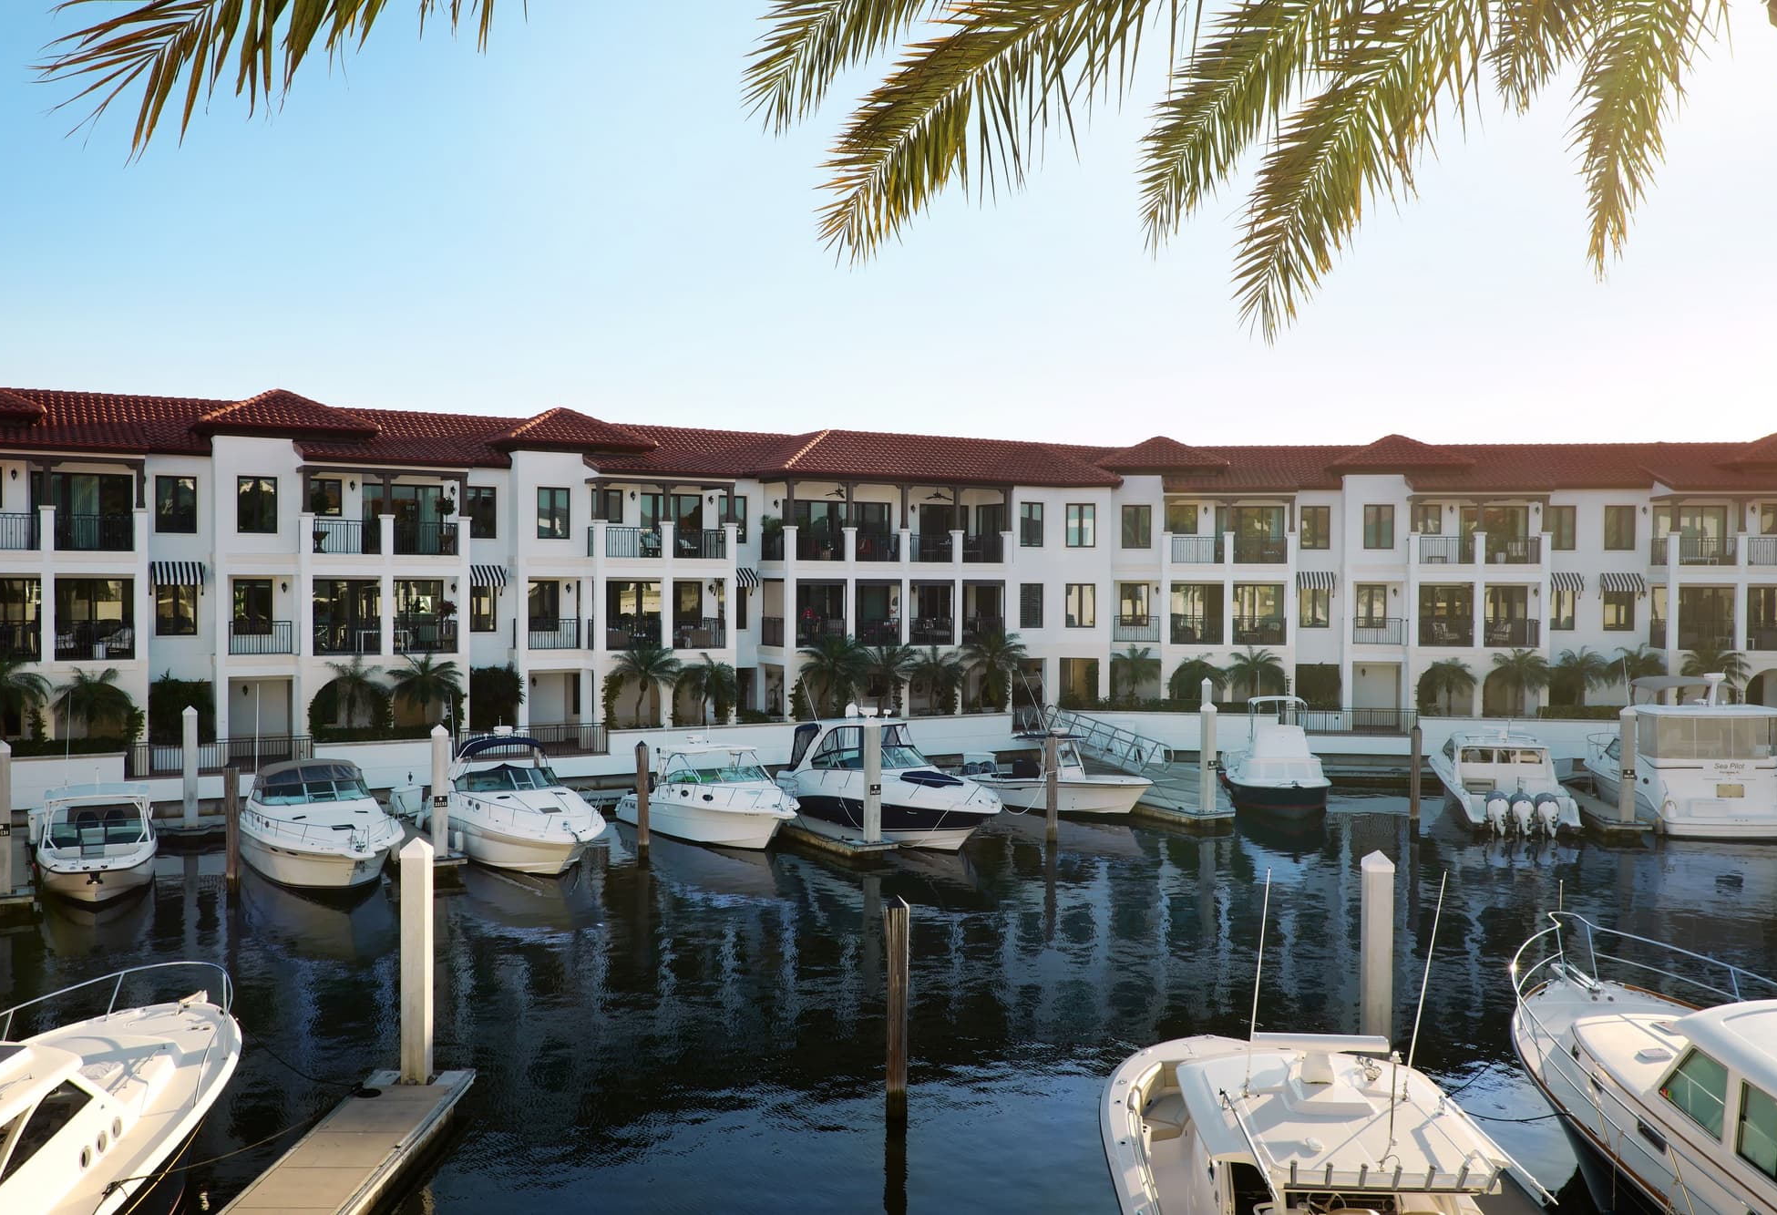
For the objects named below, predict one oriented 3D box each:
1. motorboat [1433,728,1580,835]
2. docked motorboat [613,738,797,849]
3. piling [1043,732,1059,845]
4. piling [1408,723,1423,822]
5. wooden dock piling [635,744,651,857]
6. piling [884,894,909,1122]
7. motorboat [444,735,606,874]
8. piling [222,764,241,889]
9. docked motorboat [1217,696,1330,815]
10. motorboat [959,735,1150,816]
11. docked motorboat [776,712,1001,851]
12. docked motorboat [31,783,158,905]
[{"bbox_3d":[19.815,5.144,49.355,3.400,3.000,10.600,0,1,11],"label":"motorboat"},{"bbox_3d":[-4.860,5.175,43.681,2.800,2.900,8.900,0,1,-32],"label":"docked motorboat"},{"bbox_3d":[4.522,5.009,42.042,0.330,3.161,0.330,0,1,6],"label":"piling"},{"bbox_3d":[15.840,5.064,45.558,0.330,3.039,0.330,1,1,19],"label":"piling"},{"bbox_3d":[-6.470,5.050,40.023,0.330,3.047,0.330,0,1,0],"label":"wooden dock piling"},{"bbox_3d":[0.121,5.364,20.344,0.330,3.065,0.330,0,1,0],"label":"piling"},{"bbox_3d":[-9.883,5.006,40.196,3.100,3.300,8.900,0,1,-32],"label":"motorboat"},{"bbox_3d":[-15.433,5.140,35.700,0.330,2.920,0.330,0,1,-23],"label":"piling"},{"bbox_3d":[13.210,4.791,50.992,3.100,3.600,9.000,0,1,8],"label":"docked motorboat"},{"bbox_3d":[5.592,5.276,49.861,2.500,2.600,7.400,-1,1,-45],"label":"motorboat"},{"bbox_3d":[0.243,4.790,44.095,3.350,3.700,10.300,0,1,-29],"label":"docked motorboat"},{"bbox_3d":[-19.157,5.469,36.773,2.550,2.400,7.700,0,1,-27],"label":"docked motorboat"}]

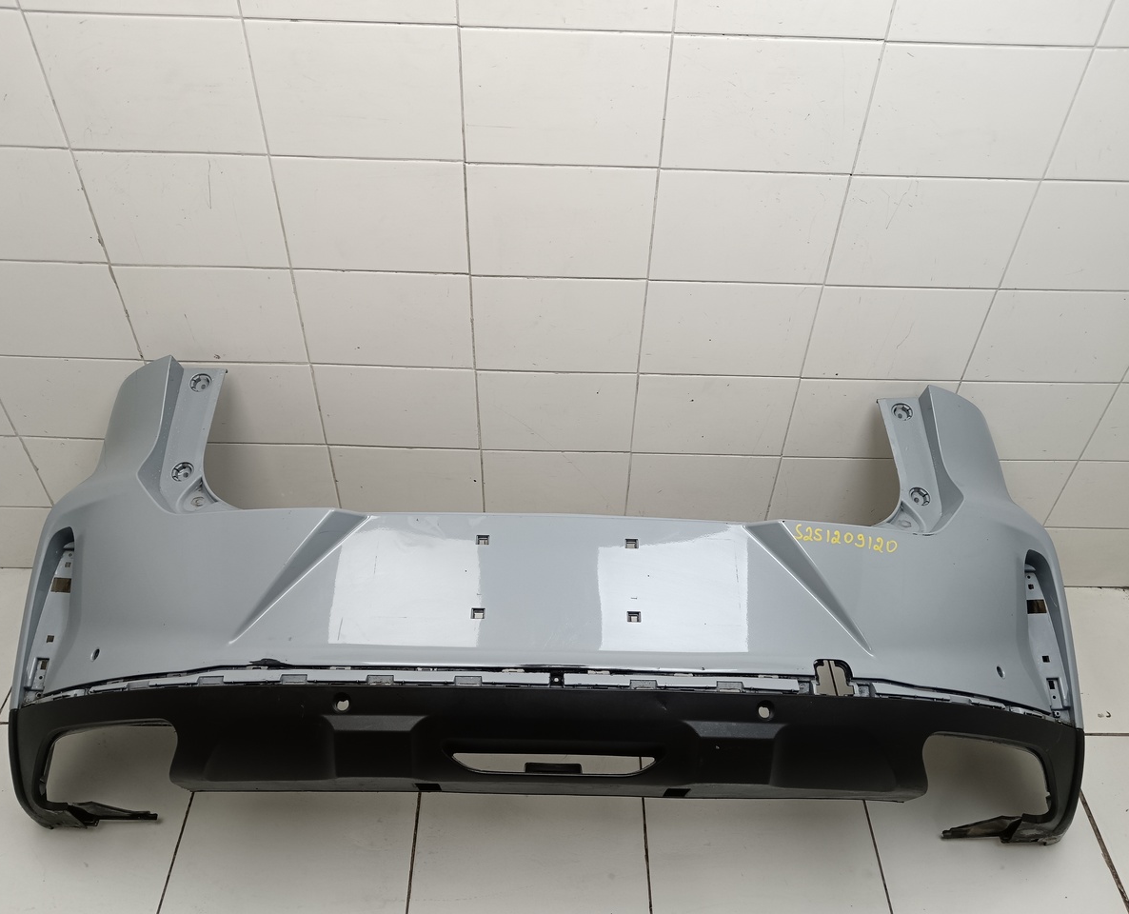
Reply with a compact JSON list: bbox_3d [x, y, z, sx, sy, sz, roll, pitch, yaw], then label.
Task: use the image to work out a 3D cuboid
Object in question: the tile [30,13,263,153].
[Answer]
[{"bbox_3d":[-0.604,-0.545,1.400,0.300,0.200,0.009,1,43,-1],"label":"tile"}]

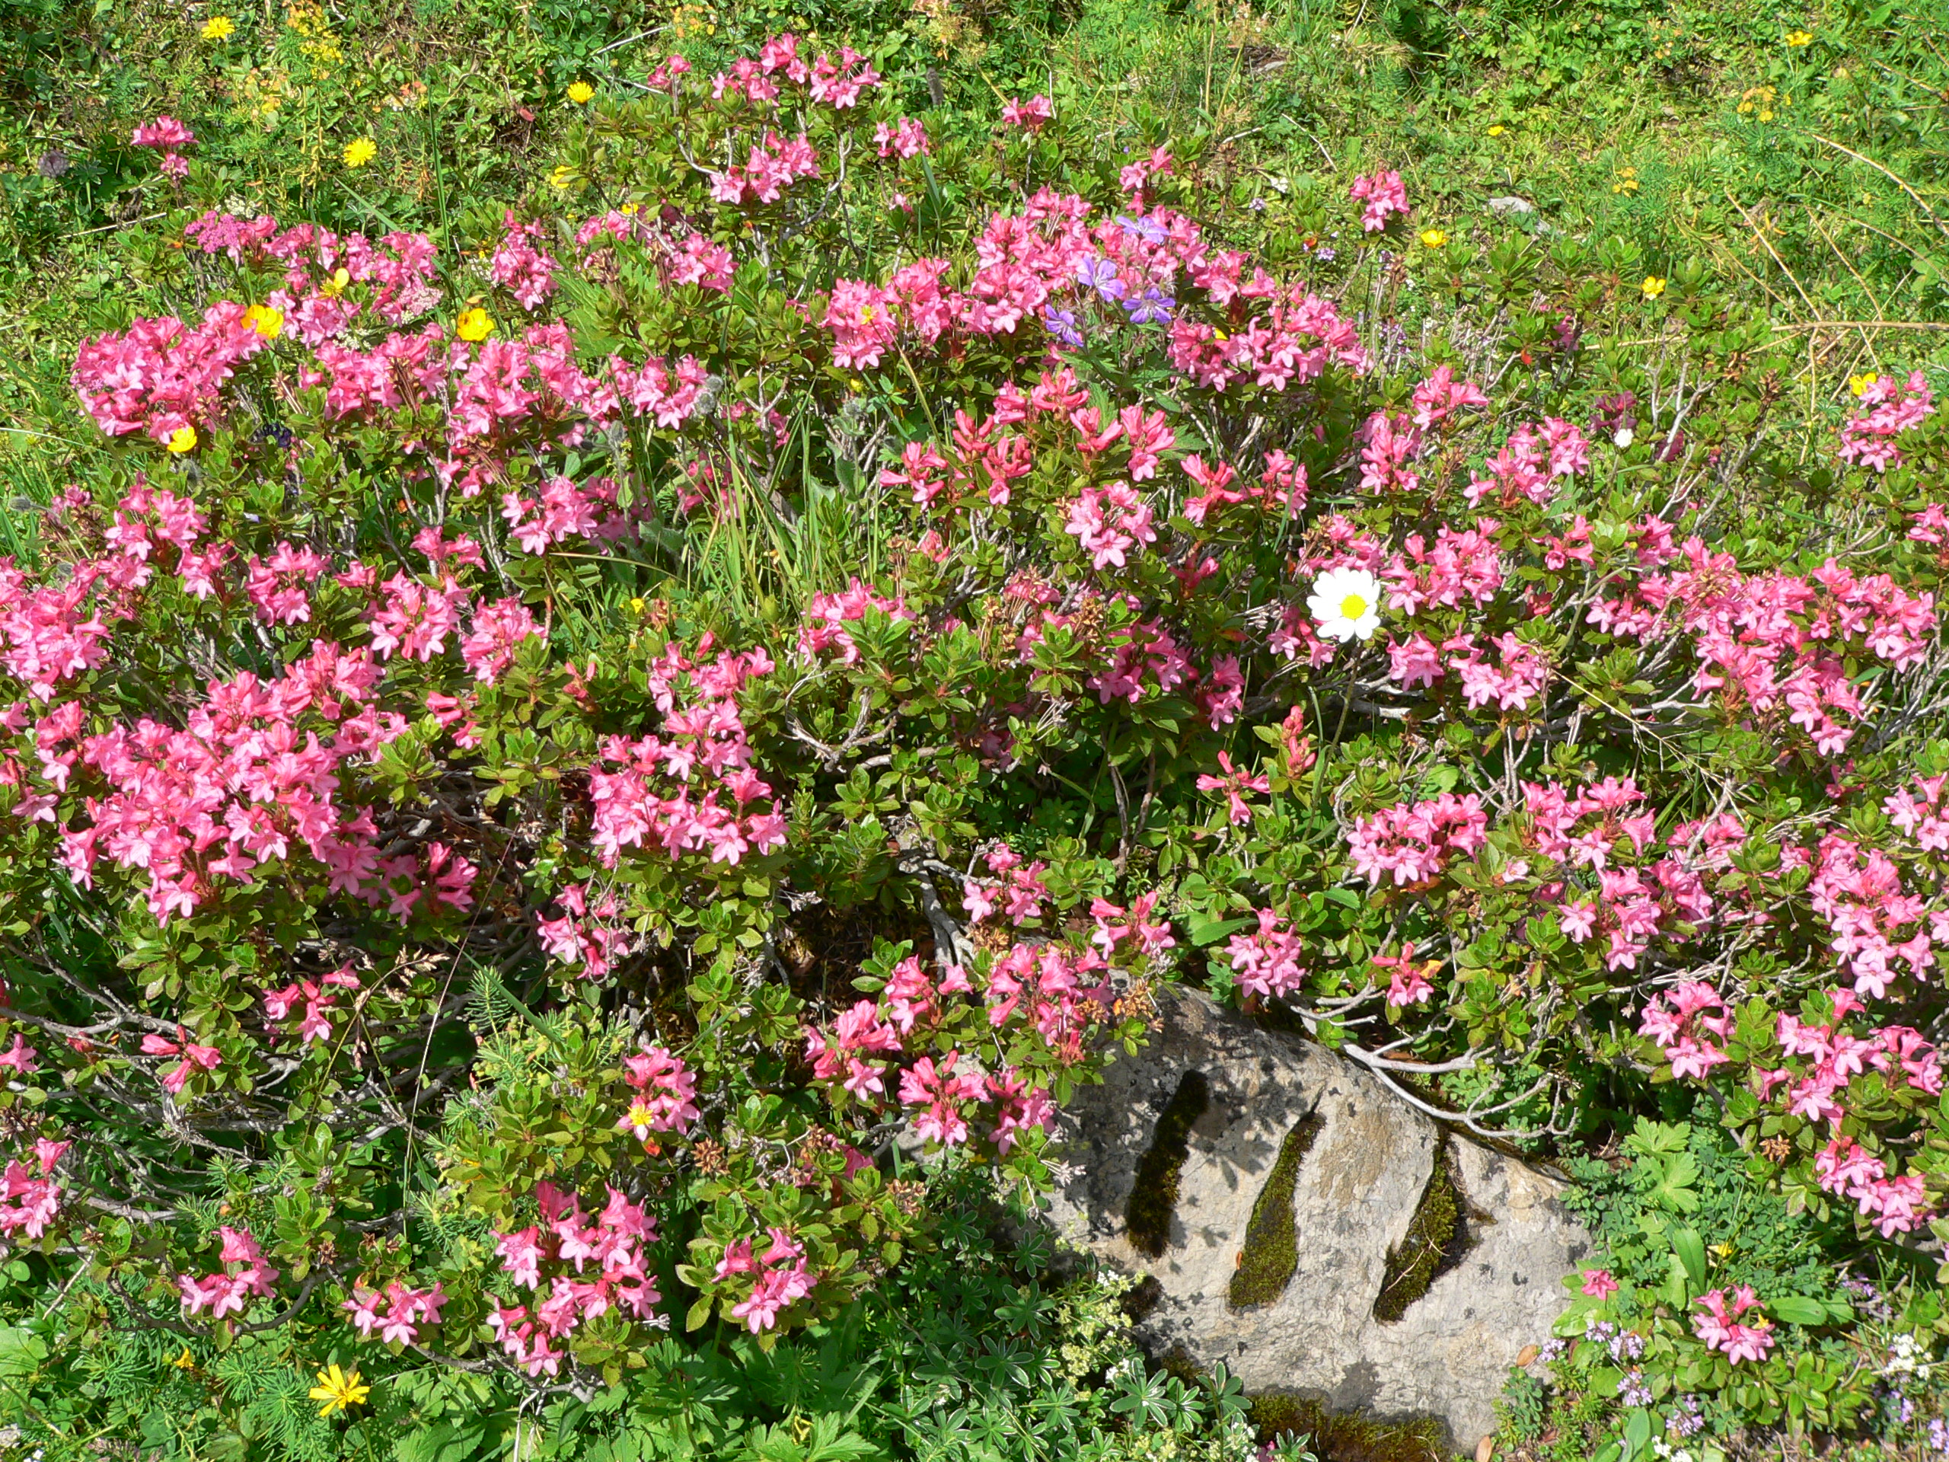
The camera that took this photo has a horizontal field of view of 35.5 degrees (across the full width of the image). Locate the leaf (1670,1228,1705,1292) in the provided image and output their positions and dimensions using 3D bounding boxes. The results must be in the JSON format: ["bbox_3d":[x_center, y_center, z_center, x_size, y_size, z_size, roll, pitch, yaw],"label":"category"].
[{"bbox_3d":[0.369,0.272,1.570,0.013,0.006,0.037,-10,63,-6],"label":"leaf"}]

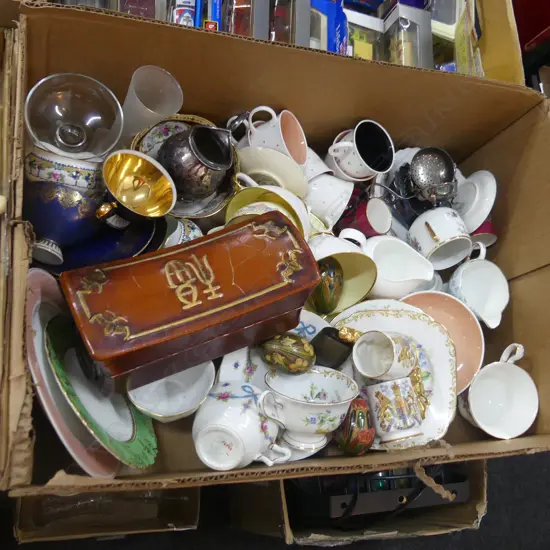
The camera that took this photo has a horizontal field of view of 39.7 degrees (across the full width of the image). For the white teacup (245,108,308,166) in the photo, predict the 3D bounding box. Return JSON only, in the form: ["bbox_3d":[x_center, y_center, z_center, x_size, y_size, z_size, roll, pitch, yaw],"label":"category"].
[{"bbox_3d":[-0.003,-0.150,0.846,0.053,0.063,0.077,-17,90,25],"label":"white teacup"}]

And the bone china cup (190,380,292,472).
[{"bbox_3d":[-0.038,0.163,0.774,0.109,0.062,0.090,20,111,5],"label":"bone china cup"}]

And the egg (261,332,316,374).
[{"bbox_3d":[0.014,0.081,0.780,0.059,0.042,0.042,21,90,6],"label":"egg"}]

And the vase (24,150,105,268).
[{"bbox_3d":[-0.231,-0.075,0.822,0.088,0.088,0.122,16,78,-18],"label":"vase"}]

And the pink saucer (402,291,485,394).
[{"bbox_3d":[0.171,0.080,0.852,0.120,0.020,0.120,1,80,-6],"label":"pink saucer"}]

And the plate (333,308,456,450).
[{"bbox_3d":[0.129,0.112,0.823,0.143,0.018,0.143,0,80,-9],"label":"plate"}]

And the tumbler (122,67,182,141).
[{"bbox_3d":[-0.150,-0.184,0.873,0.063,0.092,0.063,15,59,-26],"label":"tumbler"}]

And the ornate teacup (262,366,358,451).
[{"bbox_3d":[0.029,0.139,0.770,0.110,0.095,0.061,-9,110,-38],"label":"ornate teacup"}]

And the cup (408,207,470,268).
[{"bbox_3d":[0.182,-0.047,0.857,0.057,0.075,0.052,-30,55,12],"label":"cup"}]

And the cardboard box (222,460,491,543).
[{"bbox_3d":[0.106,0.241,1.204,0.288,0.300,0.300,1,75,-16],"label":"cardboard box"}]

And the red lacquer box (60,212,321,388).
[{"bbox_3d":[-0.083,0.031,0.781,0.230,0.095,0.100,-19,60,-19],"label":"red lacquer box"}]

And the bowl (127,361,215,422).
[{"bbox_3d":[-0.106,0.102,0.809,0.093,0.050,0.093,-1,72,3],"label":"bowl"}]

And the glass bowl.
[{"bbox_3d":[-0.219,-0.158,0.818,0.100,0.055,0.100,3,71,-24],"label":"glass bowl"}]

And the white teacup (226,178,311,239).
[{"bbox_3d":[-0.005,-0.062,0.828,0.109,0.091,0.056,61,30,-5],"label":"white teacup"}]

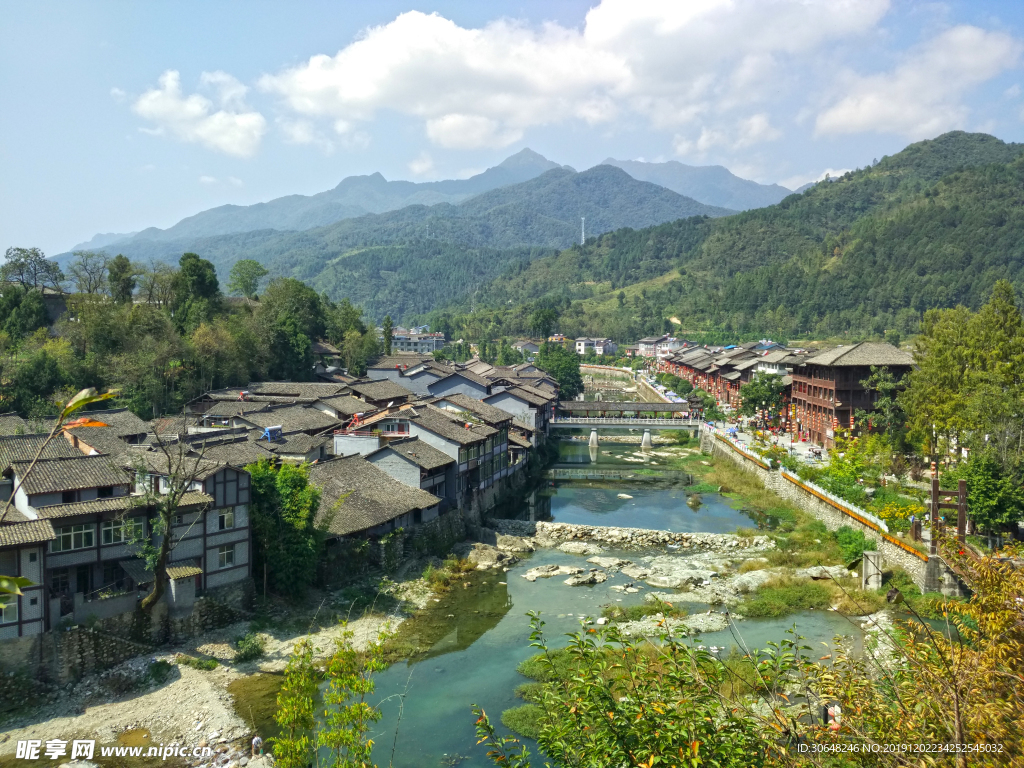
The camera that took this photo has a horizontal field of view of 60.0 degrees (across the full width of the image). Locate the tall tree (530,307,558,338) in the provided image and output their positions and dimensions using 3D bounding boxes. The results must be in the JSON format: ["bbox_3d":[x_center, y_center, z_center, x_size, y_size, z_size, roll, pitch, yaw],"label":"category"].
[{"bbox_3d":[17.940,-33.820,490.000,15.200,17.940,14.500,0,3,0],"label":"tall tree"}]

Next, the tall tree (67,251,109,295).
[{"bbox_3d":[-89.920,-23.410,188.000,8.900,9.740,8.500,0,3,0],"label":"tall tree"}]

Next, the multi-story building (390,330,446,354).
[{"bbox_3d":[-45.300,-19.500,430.000,25.000,11.870,11.000,1,3,10],"label":"multi-story building"}]

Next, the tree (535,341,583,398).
[{"bbox_3d":[12.470,-3.620,238.000,12.600,16.090,12.000,0,3,0],"label":"tree"}]

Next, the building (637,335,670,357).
[{"bbox_3d":[62.530,-17.020,395.000,11.000,10.010,9.600,3,4,40],"label":"building"}]

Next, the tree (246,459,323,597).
[{"bbox_3d":[-18.710,11.840,73.000,6.200,11.430,5.800,0,3,0],"label":"tree"}]

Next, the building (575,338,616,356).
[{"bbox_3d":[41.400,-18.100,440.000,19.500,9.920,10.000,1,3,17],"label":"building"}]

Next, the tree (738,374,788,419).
[{"bbox_3d":[48.550,2.620,172.000,9.200,8.910,8.800,0,3,0],"label":"tree"}]

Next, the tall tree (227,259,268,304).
[{"bbox_3d":[-63.180,-24.420,212.000,9.900,11.110,9.400,0,3,0],"label":"tall tree"}]

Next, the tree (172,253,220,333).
[{"bbox_3d":[-67.540,-19.480,190.000,10.200,17.340,10.000,0,3,0],"label":"tree"}]

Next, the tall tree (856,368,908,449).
[{"bbox_3d":[54.120,3.590,130.000,7.800,12.300,7.400,0,3,0],"label":"tall tree"}]

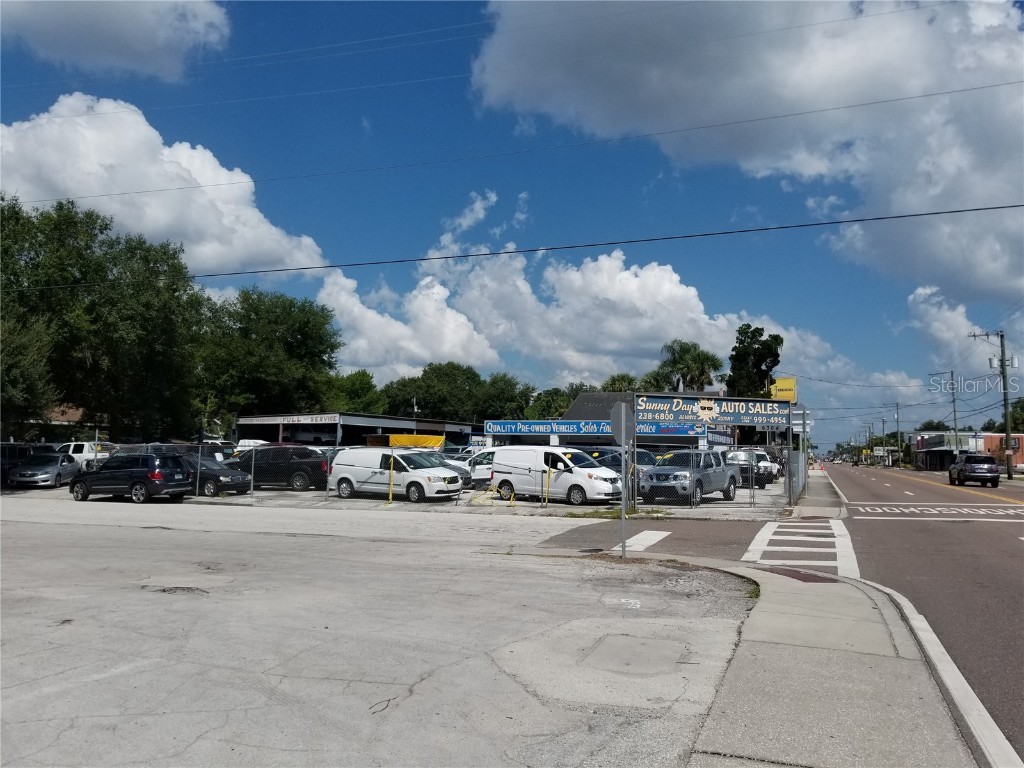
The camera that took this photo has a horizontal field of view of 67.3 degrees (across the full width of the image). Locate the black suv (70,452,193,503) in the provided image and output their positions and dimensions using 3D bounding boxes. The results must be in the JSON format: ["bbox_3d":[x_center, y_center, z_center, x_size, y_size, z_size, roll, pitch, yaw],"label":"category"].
[{"bbox_3d":[-13.724,3.355,27.500,4.530,1.680,1.850,-2,-6,22],"label":"black suv"}]

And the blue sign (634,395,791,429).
[{"bbox_3d":[6.479,0.874,24.452,5.692,0.879,0.150,2,-6,-18],"label":"blue sign"}]

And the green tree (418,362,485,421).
[{"bbox_3d":[-5.981,3.196,76.032,6.800,10.800,6.800,0,-5,0],"label":"green tree"}]

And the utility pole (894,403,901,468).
[{"bbox_3d":[61.212,8.050,121.807,0.350,10.400,0.350,-2,-6,22],"label":"utility pole"}]

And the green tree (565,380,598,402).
[{"bbox_3d":[7.229,4.339,79.943,4.506,9.449,4.506,0,-5,0],"label":"green tree"}]

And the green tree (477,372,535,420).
[{"bbox_3d":[-0.625,3.631,73.984,6.000,9.600,6.000,0,-5,0],"label":"green tree"}]

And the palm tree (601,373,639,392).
[{"bbox_3d":[9.102,3.353,64.972,3.305,8.698,3.305,0,-5,0],"label":"palm tree"}]

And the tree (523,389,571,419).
[{"bbox_3d":[3.319,4.308,71.914,4.600,7.900,4.600,0,-5,0],"label":"tree"}]

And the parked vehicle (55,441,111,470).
[{"bbox_3d":[-21.642,4.072,39.584,5.600,1.940,2.010,-2,-6,25],"label":"parked vehicle"}]

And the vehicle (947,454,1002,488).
[{"bbox_3d":[26.366,4.990,44.045,1.940,1.750,4.900,-2,-6,21],"label":"vehicle"}]

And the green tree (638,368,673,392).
[{"bbox_3d":[10.895,2.884,57.989,3.200,8.200,3.200,0,-5,0],"label":"green tree"}]

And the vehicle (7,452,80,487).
[{"bbox_3d":[-21.585,3.999,35.472,1.850,1.476,4.930,2,-6,-17],"label":"vehicle"}]

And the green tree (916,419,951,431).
[{"bbox_3d":[68.466,9.599,124.689,6.499,8.013,6.499,0,-5,0],"label":"green tree"}]

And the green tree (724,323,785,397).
[{"bbox_3d":[17.628,1.209,56.140,4.400,11.250,4.200,0,-5,0],"label":"green tree"}]

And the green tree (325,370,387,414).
[{"bbox_3d":[-14.714,3.444,71.977,6.541,9.469,6.541,0,-5,0],"label":"green tree"}]

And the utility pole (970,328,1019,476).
[{"bbox_3d":[34.400,1.568,54.607,2.900,10.500,0.700,-2,-6,22],"label":"utility pole"}]

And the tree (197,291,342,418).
[{"bbox_3d":[-18.923,-0.347,60.273,11.399,14.819,11.399,0,-5,0],"label":"tree"}]

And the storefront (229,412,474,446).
[{"bbox_3d":[-10.859,5.095,60.785,8.053,4.185,22.617,-2,-6,20],"label":"storefront"}]

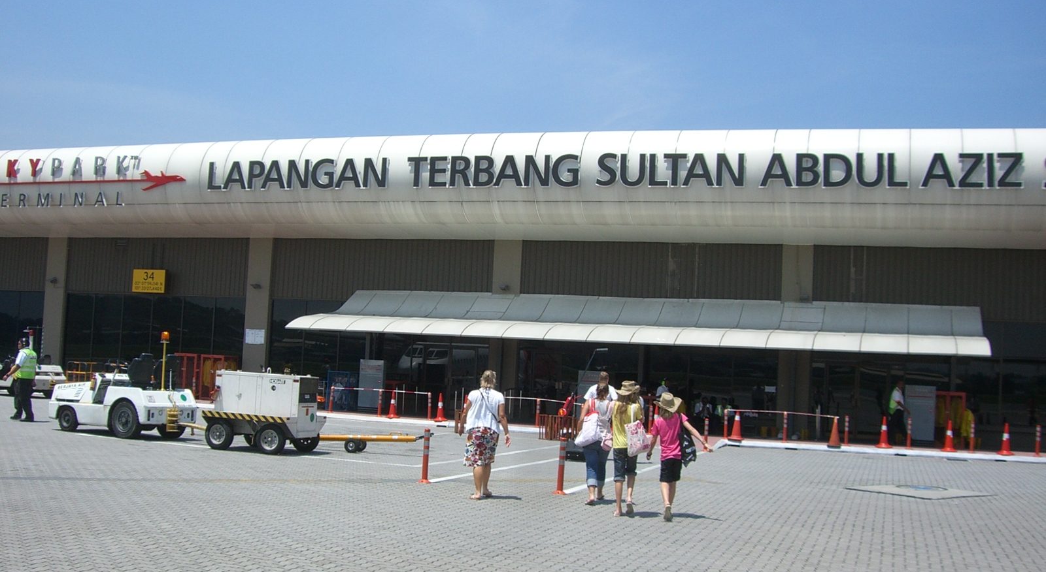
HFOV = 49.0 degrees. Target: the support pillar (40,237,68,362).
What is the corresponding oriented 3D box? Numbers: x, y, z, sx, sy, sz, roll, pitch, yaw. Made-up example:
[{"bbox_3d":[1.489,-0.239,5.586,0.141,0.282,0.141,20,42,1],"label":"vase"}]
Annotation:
[{"bbox_3d":[-15.887,0.967,39.458,0.820,5.200,0.750,1,-4,18],"label":"support pillar"}]

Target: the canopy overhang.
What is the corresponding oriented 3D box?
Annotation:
[{"bbox_3d":[2.634,0.833,29.316,17.067,1.267,3.807,1,-4,18],"label":"canopy overhang"}]

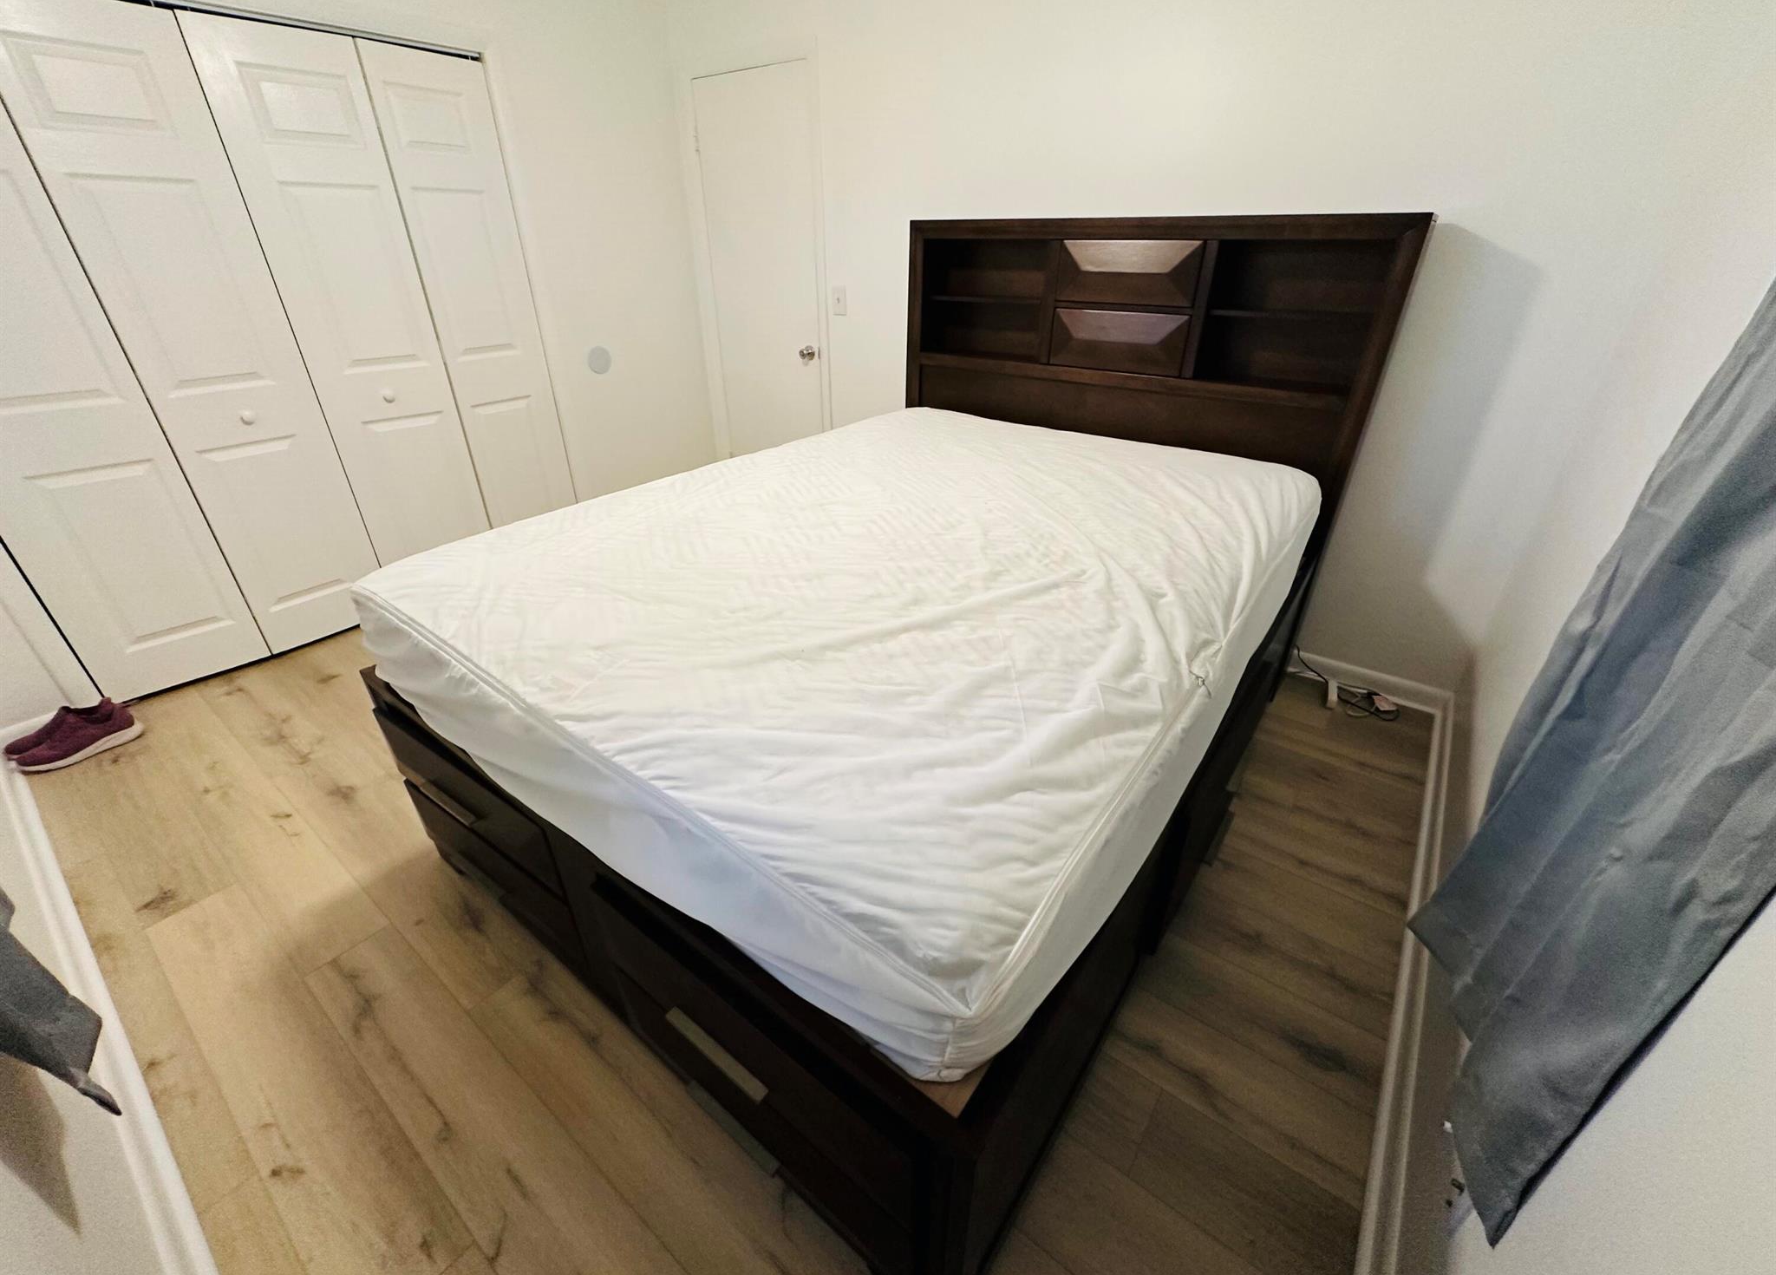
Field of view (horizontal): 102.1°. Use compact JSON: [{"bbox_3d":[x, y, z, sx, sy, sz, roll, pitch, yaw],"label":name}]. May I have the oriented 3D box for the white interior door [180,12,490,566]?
[{"bbox_3d":[-1.959,-1.064,2.752,0.040,1.988,0.453,25,38,37],"label":"white interior door"}]

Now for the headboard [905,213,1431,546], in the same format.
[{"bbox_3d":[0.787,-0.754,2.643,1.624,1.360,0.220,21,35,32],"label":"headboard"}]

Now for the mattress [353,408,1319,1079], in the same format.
[{"bbox_3d":[0.106,-0.188,1.844,1.529,0.265,2.053,21,35,32],"label":"mattress"}]

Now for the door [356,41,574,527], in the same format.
[{"bbox_3d":[-1.684,-1.237,3.062,0.040,1.988,0.453,17,33,27],"label":"door"}]

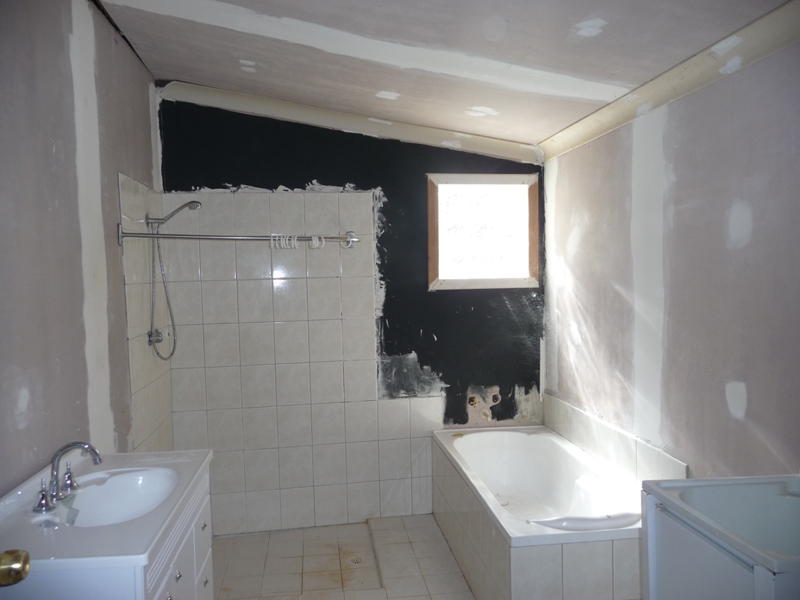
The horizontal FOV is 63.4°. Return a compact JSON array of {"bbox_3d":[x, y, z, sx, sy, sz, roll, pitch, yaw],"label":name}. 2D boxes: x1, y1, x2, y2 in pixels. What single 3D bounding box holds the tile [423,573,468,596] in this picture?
[{"bbox_3d":[0.227,1.377,3.139,0.192,0.010,0.192,-2,3,-8],"label":"tile"}]

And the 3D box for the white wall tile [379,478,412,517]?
[{"bbox_3d":[-0.018,1.216,3.965,0.200,0.225,0.010,-2,3,-8],"label":"white wall tile"}]

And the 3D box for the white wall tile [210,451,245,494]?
[{"bbox_3d":[-1.013,1.012,3.805,0.200,0.250,0.010,-2,3,-8],"label":"white wall tile"}]

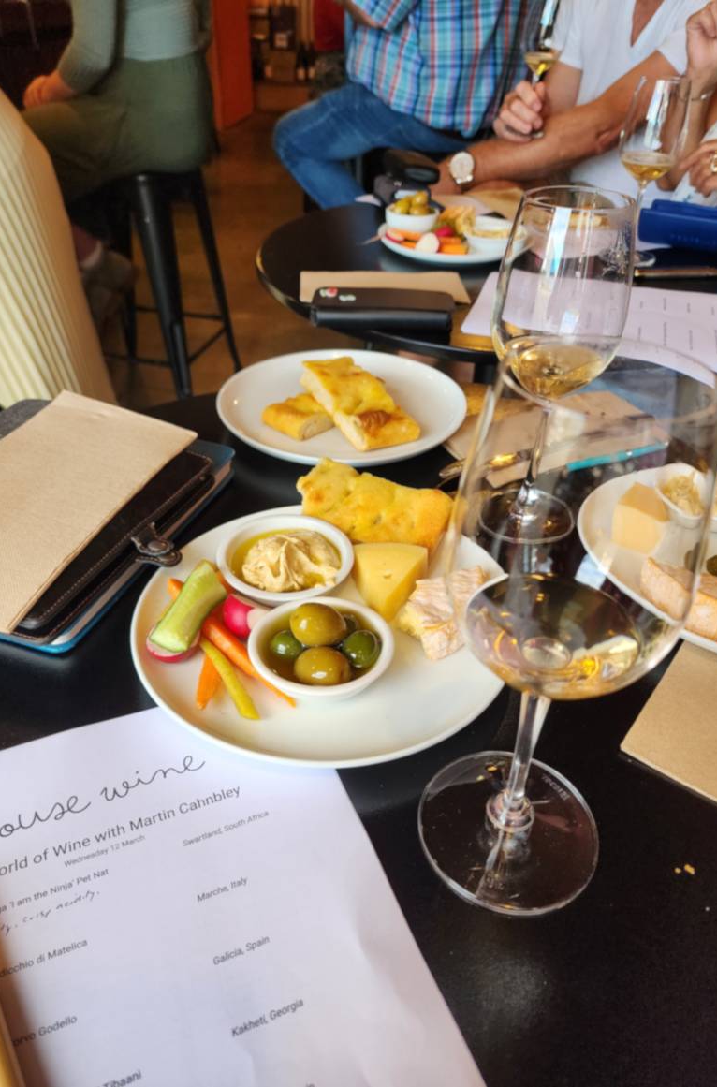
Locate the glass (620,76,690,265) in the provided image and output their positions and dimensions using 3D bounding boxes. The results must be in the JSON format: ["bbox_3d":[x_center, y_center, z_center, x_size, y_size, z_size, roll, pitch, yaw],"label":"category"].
[{"bbox_3d":[0.371,-0.476,0.931,0.077,0.208,0.077,1,36,0],"label":"glass"}]

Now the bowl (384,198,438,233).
[{"bbox_3d":[0.077,-0.457,1.027,0.076,0.032,0.076,1,37,0],"label":"bowl"}]

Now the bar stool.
[{"bbox_3d":[-0.655,-0.766,2.205,0.420,0.735,0.420,11,37,13],"label":"bar stool"}]

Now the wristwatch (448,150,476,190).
[{"bbox_3d":[0.172,-0.622,1.200,0.042,0.058,0.050,-20,18,1],"label":"wristwatch"}]

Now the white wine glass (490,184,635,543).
[{"bbox_3d":[0.119,-0.102,0.449,0.077,0.208,0.077,1,36,0],"label":"white wine glass"}]

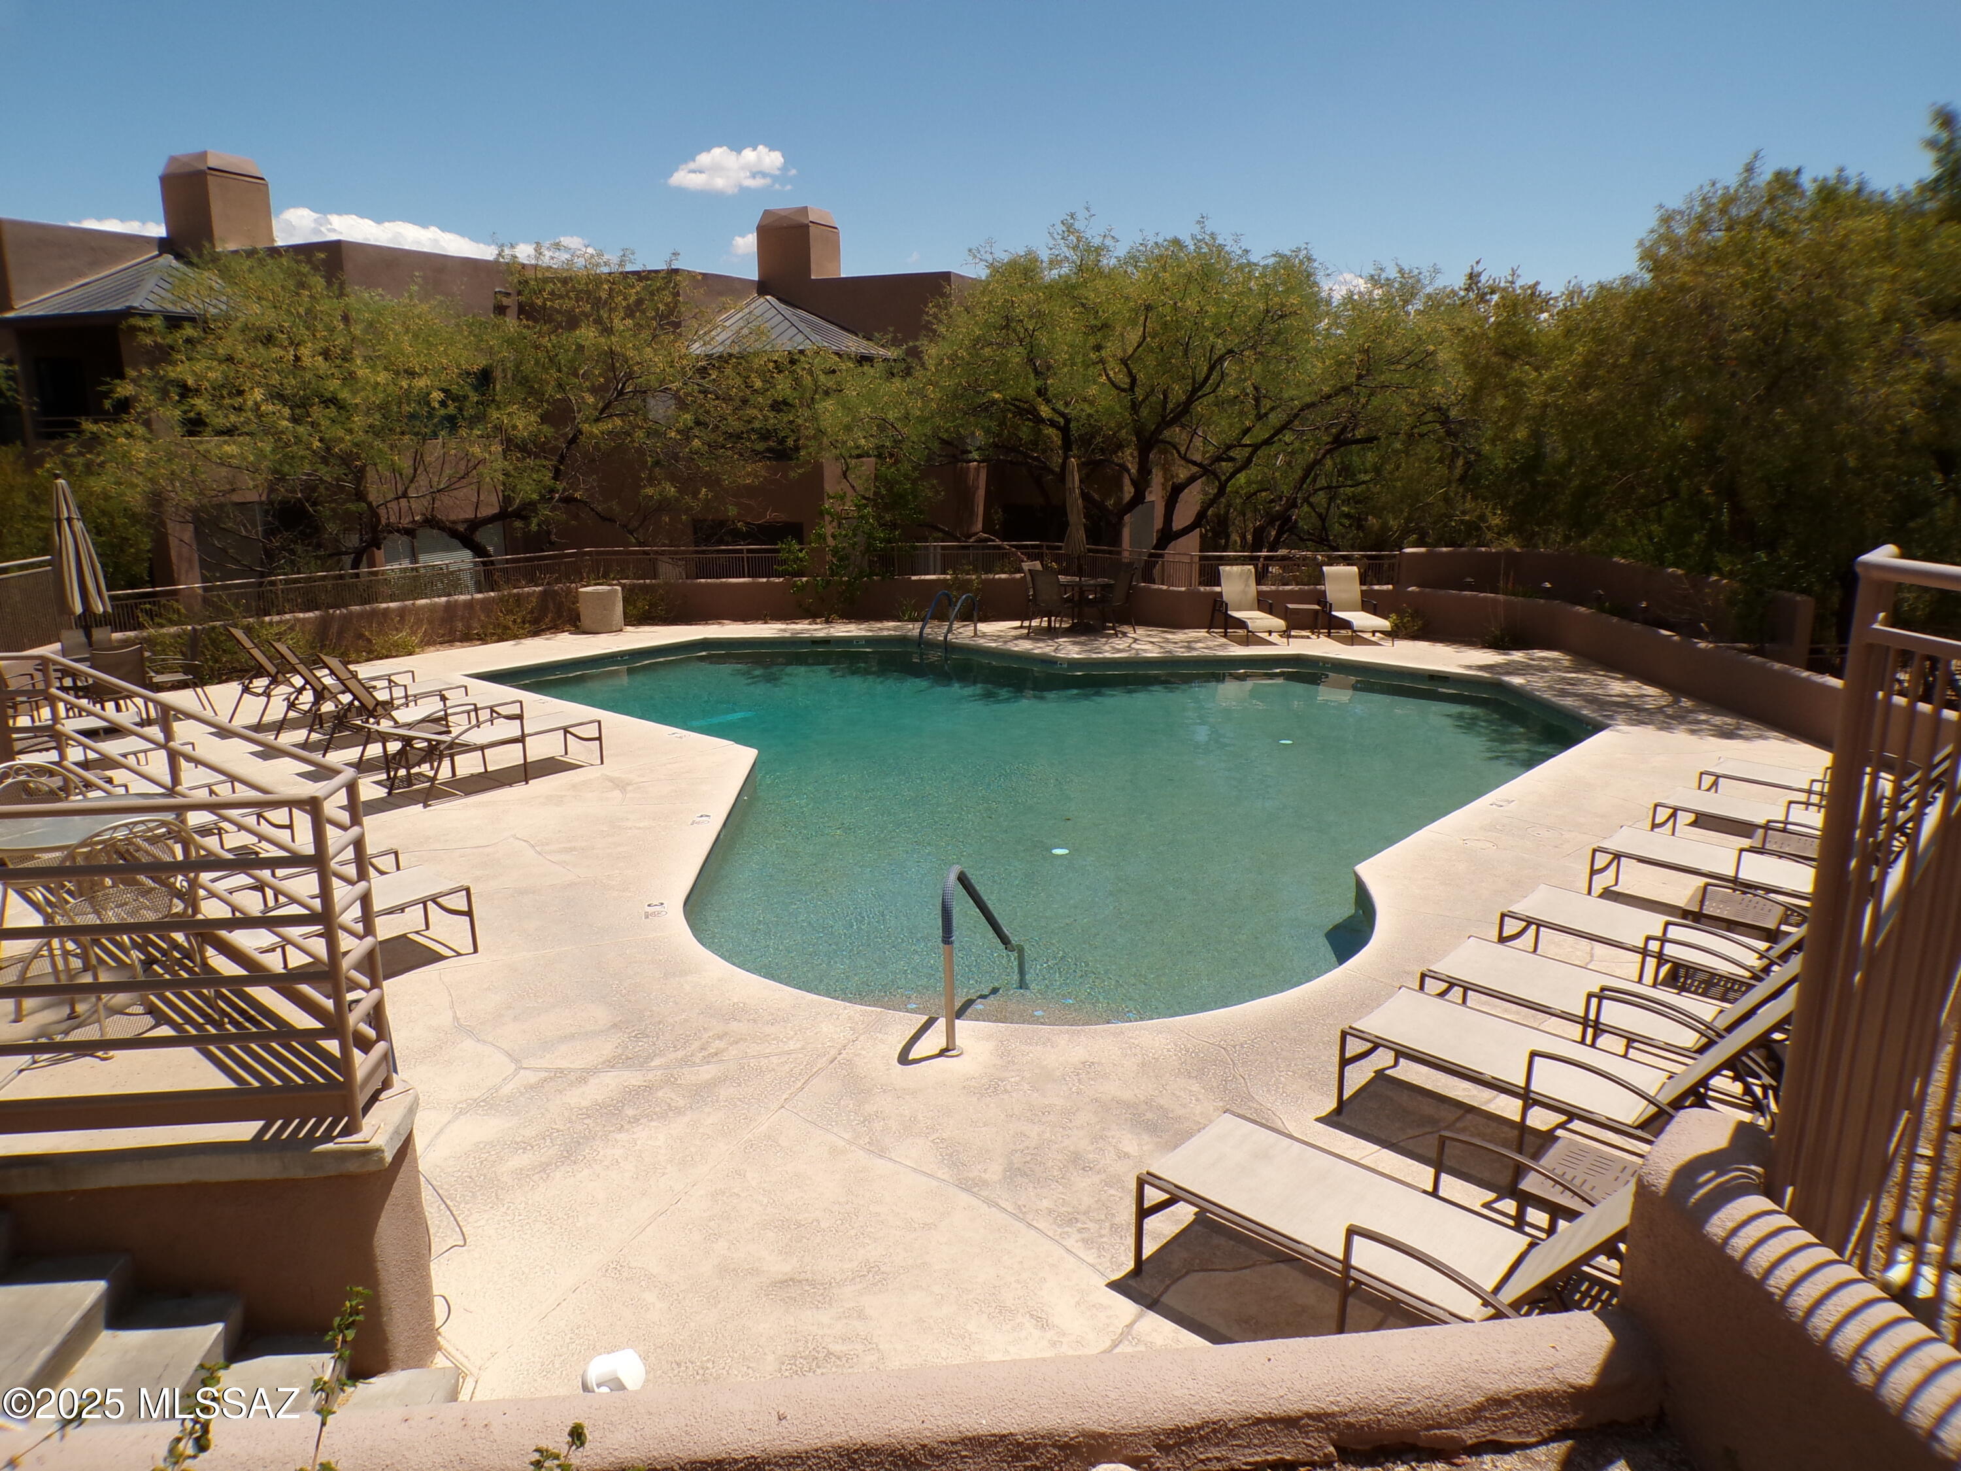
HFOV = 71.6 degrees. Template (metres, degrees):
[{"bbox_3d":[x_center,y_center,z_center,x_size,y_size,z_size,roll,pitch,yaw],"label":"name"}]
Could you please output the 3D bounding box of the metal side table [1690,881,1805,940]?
[{"bbox_3d":[4.153,1.147,7.521,0.459,0.408,0.459,10,17,39],"label":"metal side table"}]

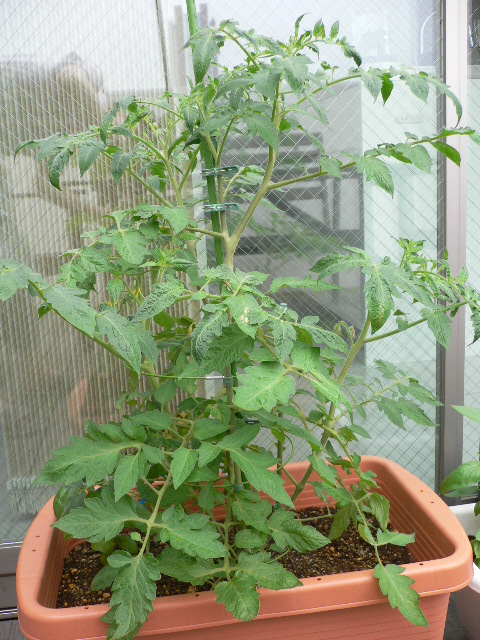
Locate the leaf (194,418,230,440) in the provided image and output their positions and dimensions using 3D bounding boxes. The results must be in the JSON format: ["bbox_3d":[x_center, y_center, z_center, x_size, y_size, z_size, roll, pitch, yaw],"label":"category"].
[{"bbox_3d":[-0.039,0.154,0.912,0.053,0.029,0.014,-13,-30,5],"label":"leaf"}]

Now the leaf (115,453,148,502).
[{"bbox_3d":[-0.145,0.201,0.833,0.037,0.067,0.012,17,-27,16],"label":"leaf"}]

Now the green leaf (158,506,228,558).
[{"bbox_3d":[-0.055,0.266,0.803,0.093,0.017,0.050,20,51,13],"label":"green leaf"}]

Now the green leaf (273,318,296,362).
[{"bbox_3d":[0.063,0.029,0.910,0.035,0.063,0.014,0,-19,5],"label":"green leaf"}]

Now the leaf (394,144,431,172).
[{"bbox_3d":[0.253,-0.235,0.928,0.057,0.034,0.018,40,-12,11],"label":"leaf"}]

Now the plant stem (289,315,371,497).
[{"bbox_3d":[0.146,0.151,1.065,0.028,0.332,0.026,21,9,0],"label":"plant stem"}]

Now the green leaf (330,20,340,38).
[{"bbox_3d":[0.140,-0.426,0.950,0.012,0.028,0.005,21,0,-28],"label":"green leaf"}]

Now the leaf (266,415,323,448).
[{"bbox_3d":[0.076,0.158,0.914,0.089,0.014,0.035,26,35,17],"label":"leaf"}]

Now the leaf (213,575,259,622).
[{"bbox_3d":[-0.003,0.349,0.810,0.048,0.022,0.056,-17,57,-11],"label":"leaf"}]

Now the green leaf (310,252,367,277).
[{"bbox_3d":[0.148,-0.083,0.970,0.087,0.018,0.036,-7,55,-10],"label":"green leaf"}]

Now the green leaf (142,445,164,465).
[{"bbox_3d":[-0.119,0.187,0.893,0.039,0.014,0.027,37,43,8],"label":"green leaf"}]

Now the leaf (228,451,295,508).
[{"bbox_3d":[0.031,0.212,0.872,0.115,0.027,0.040,38,52,21],"label":"leaf"}]

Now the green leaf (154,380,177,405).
[{"bbox_3d":[-0.110,0.107,0.955,0.025,0.041,0.014,19,-29,7],"label":"green leaf"}]

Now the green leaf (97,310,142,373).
[{"bbox_3d":[-0.158,0.029,0.875,0.040,0.110,0.016,-29,-23,-21],"label":"green leaf"}]

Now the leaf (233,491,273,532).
[{"bbox_3d":[0.024,0.270,0.905,0.068,0.013,0.050,39,58,21],"label":"leaf"}]

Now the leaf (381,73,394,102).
[{"bbox_3d":[0.223,-0.351,0.980,0.020,0.048,0.008,5,-10,-5],"label":"leaf"}]

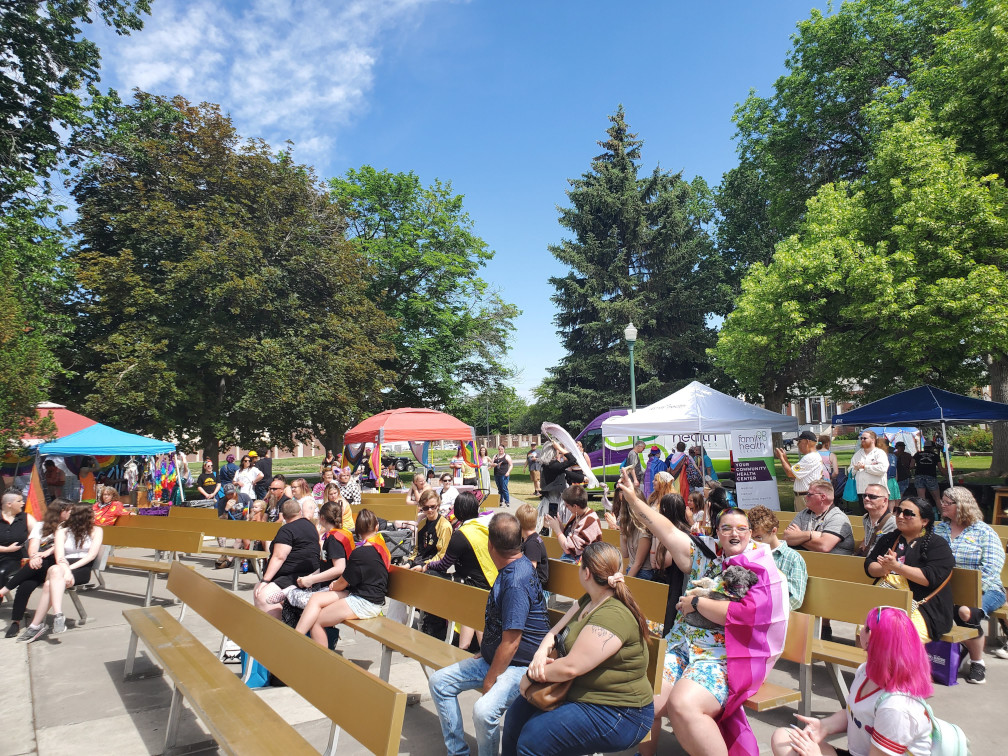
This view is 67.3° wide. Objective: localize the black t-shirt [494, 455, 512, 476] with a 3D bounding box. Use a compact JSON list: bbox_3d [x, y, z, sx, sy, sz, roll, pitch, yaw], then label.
[{"bbox_3d":[-0.033,2.392,20.700,0.450,0.620,0.300,-4,-6,27],"label":"black t-shirt"}]

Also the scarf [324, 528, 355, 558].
[{"bbox_3d":[-1.445,1.462,6.650,0.220,0.290,0.340,1,-5,-22],"label":"scarf"}]

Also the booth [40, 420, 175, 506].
[{"bbox_3d":[-8.801,2.284,16.520,2.950,2.580,2.950,1,-6,-33],"label":"booth"}]

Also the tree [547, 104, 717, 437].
[{"bbox_3d":[6.631,-4.517,40.000,9.200,20.000,9.000,-1,-5,0],"label":"tree"}]

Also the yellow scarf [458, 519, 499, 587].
[{"bbox_3d":[-0.224,1.533,6.650,0.380,0.600,0.290,2,-7,-41],"label":"yellow scarf"}]

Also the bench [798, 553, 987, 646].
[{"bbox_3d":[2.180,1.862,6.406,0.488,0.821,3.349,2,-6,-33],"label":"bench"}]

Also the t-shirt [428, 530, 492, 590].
[{"bbox_3d":[-0.348,1.482,6.200,0.460,0.540,0.460,-1,-5,-3],"label":"t-shirt"}]

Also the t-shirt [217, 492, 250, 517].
[{"bbox_3d":[-4.270,2.076,11.950,0.500,0.520,0.320,-4,-6,27],"label":"t-shirt"}]

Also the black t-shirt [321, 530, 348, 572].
[{"bbox_3d":[-1.480,1.594,6.650,0.260,0.480,0.400,1,-5,-22],"label":"black t-shirt"}]

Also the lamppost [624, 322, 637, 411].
[{"bbox_3d":[3.506,0.941,20.086,0.380,4.850,0.380,1,-6,-32],"label":"lamppost"}]

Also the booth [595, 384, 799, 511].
[{"bbox_3d":[4.407,1.587,17.131,3.050,3.030,3.050,2,-6,-32],"label":"booth"}]

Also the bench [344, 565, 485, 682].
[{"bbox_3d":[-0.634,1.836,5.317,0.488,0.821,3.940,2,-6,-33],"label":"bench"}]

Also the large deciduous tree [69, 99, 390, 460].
[{"bbox_3d":[-13.463,-4.207,36.998,15.200,19.000,15.200,-2,-5,0],"label":"large deciduous tree"}]

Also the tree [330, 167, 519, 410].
[{"bbox_3d":[-4.472,-2.566,37.000,11.000,15.500,10.500,-1,-5,0],"label":"tree"}]

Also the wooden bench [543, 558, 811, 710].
[{"bbox_3d":[0.300,1.849,5.879,0.460,0.820,4.800,0,-6,-29],"label":"wooden bench"}]

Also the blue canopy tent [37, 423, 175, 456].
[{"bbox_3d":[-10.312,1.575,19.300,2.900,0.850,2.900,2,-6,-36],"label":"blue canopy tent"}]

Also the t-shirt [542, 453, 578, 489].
[{"bbox_3d":[1.012,1.686,13.800,0.500,0.620,0.360,-5,-6,30],"label":"t-shirt"}]

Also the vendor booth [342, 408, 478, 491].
[{"bbox_3d":[-2.392,2.151,19.194,2.950,2.780,2.950,1,-6,-32],"label":"vendor booth"}]

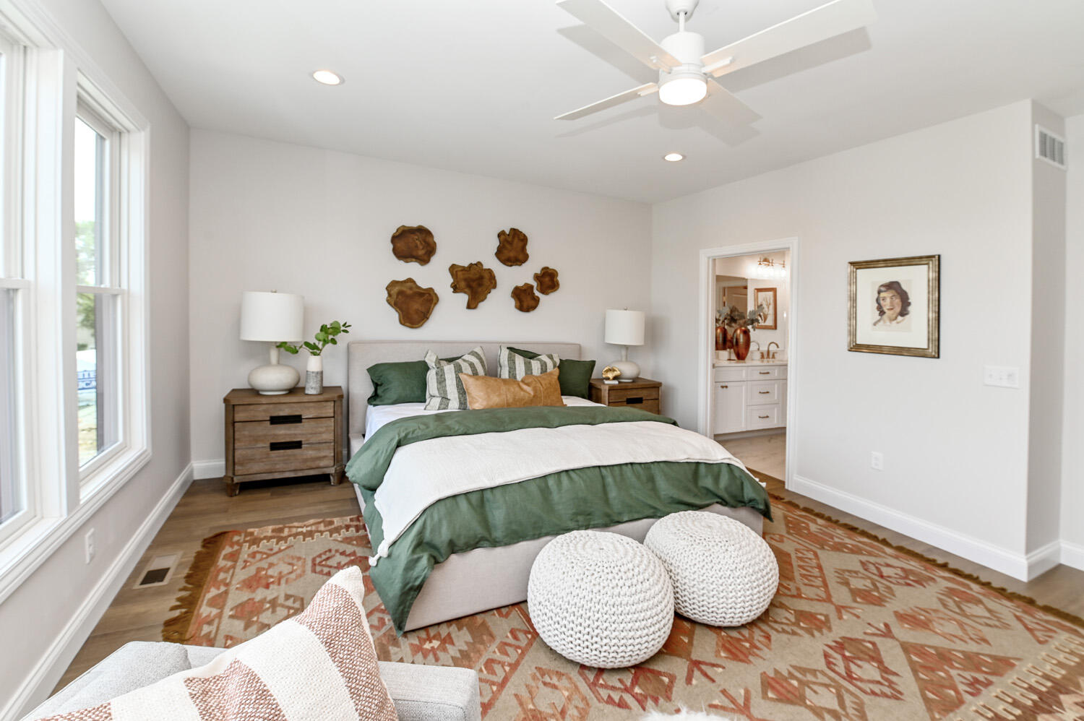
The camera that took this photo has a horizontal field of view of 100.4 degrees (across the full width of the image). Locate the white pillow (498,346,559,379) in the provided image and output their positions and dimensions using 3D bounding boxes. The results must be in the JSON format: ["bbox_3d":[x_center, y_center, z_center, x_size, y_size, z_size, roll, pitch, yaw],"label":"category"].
[{"bbox_3d":[-0.122,0.111,4.067,0.519,0.500,0.176,0,-17,-24],"label":"white pillow"}]

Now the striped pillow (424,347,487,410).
[{"bbox_3d":[-0.723,0.143,3.725,0.499,0.480,0.163,-1,-15,-28],"label":"striped pillow"}]

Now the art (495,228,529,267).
[{"bbox_3d":[-0.297,-1.116,4.459,0.343,0.372,0.050,0,3,-24],"label":"art"}]

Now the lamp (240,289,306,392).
[{"bbox_3d":[-2.025,-0.134,3.389,0.413,0.778,0.413,-1,5,-25],"label":"lamp"}]

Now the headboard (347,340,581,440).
[{"bbox_3d":[-0.620,0.350,4.194,2.150,1.037,0.115,-1,5,-25],"label":"headboard"}]

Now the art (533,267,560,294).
[{"bbox_3d":[0.043,-0.800,4.537,0.291,0.281,0.048,-1,5,-25],"label":"art"}]

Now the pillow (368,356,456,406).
[{"bbox_3d":[-1.063,0.173,3.763,0.768,0.442,0.173,-1,-20,-25],"label":"pillow"}]

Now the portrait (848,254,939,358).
[{"bbox_3d":[2.372,-0.358,3.058,0.035,0.647,0.519,-1,3,-29],"label":"portrait"}]

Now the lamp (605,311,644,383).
[{"bbox_3d":[0.872,-0.165,4.743,0.412,0.755,0.412,1,2,0],"label":"lamp"}]

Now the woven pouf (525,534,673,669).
[{"bbox_3d":[0.241,0.970,1.887,0.598,0.441,0.598,1,2,0],"label":"woven pouf"}]

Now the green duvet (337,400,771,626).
[{"bbox_3d":[0.064,0.730,2.899,2.294,0.605,1.411,-1,5,-25],"label":"green duvet"}]

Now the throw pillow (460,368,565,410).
[{"bbox_3d":[-0.249,0.246,3.851,0.862,0.333,0.157,0,-22,-20],"label":"throw pillow"}]

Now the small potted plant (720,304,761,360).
[{"bbox_3d":[2.471,-0.339,5.568,0.480,0.691,0.403,-1,5,-25],"label":"small potted plant"}]

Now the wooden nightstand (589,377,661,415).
[{"bbox_3d":[0.826,0.555,4.733,0.745,0.676,0.441,-1,3,-25],"label":"wooden nightstand"}]

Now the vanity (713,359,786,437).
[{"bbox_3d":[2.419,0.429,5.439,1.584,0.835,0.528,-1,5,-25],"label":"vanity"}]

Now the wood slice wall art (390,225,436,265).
[{"bbox_3d":[-1.144,-1.027,4.012,0.404,0.361,0.048,-1,5,-25],"label":"wood slice wall art"}]

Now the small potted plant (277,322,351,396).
[{"bbox_3d":[-1.787,-0.023,3.548,0.510,0.568,0.314,-1,3,-25],"label":"small potted plant"}]

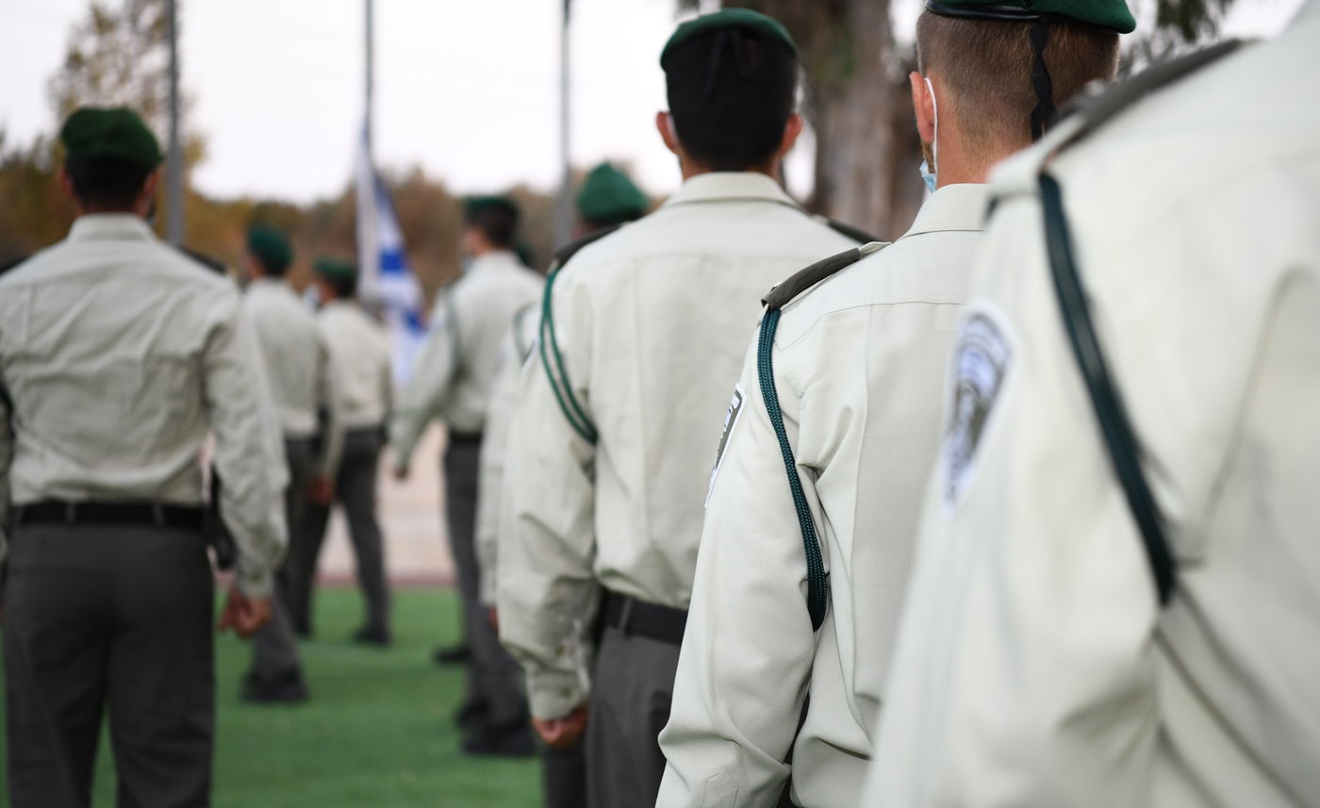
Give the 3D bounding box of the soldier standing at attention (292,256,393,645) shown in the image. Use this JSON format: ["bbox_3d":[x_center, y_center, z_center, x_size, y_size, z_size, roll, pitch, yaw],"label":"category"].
[{"bbox_3d":[-1.446,0.207,11.700,0.500,1.770,0.480,-1,1,-38],"label":"soldier standing at attention"}]

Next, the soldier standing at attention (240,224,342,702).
[{"bbox_3d":[-1.417,0.218,9.700,0.520,1.790,0.450,-1,1,-37],"label":"soldier standing at attention"}]

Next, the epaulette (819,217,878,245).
[{"bbox_3d":[0.266,-0.217,3.370,0.120,0.030,0.060,26,0,-2],"label":"epaulette"}]

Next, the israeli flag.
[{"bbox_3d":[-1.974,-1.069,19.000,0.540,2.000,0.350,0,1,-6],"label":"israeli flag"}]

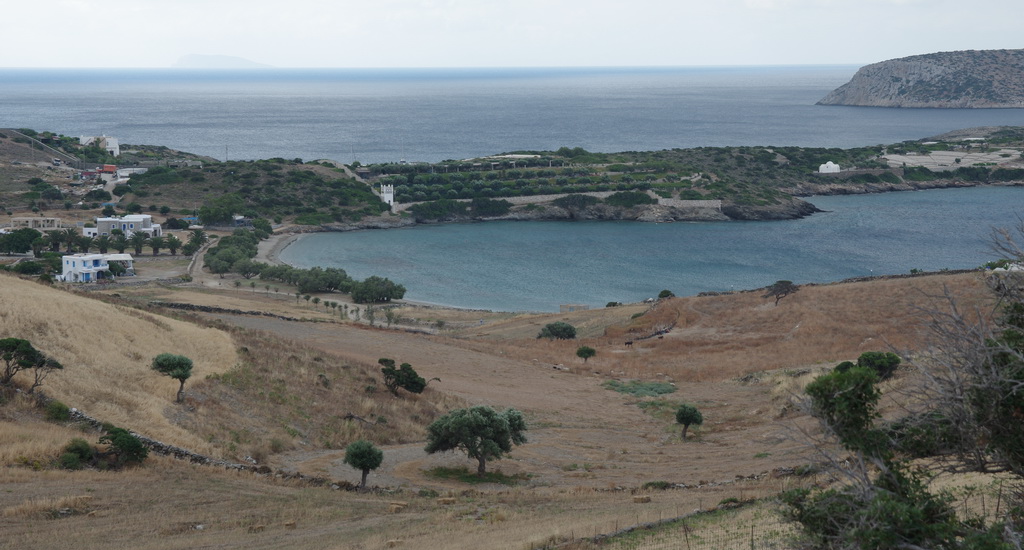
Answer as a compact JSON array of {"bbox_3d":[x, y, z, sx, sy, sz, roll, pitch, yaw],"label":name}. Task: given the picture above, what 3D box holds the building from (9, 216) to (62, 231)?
[{"bbox_3d":[-157.747,-16.989,705.000,16.070,4.010,9.000,0,6,-3],"label":"building"}]

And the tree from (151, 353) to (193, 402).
[{"bbox_3d":[-23.674,7.161,148.000,2.920,3.392,2.800,0,6,0],"label":"tree"}]

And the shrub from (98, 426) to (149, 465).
[{"bbox_3d":[-27.374,12.086,150.000,3.460,2.850,2.770,0,6,0],"label":"shrub"}]

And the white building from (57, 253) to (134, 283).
[{"bbox_3d":[-109.442,-2.017,560.000,19.020,6.560,11.500,-1,6,-6],"label":"white building"}]

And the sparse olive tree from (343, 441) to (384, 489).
[{"bbox_3d":[-8.246,10.594,119.000,2.236,2.617,2.200,0,6,0],"label":"sparse olive tree"}]

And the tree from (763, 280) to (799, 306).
[{"bbox_3d":[47.298,3.260,375.000,6.300,4.590,5.350,0,6,0],"label":"tree"}]

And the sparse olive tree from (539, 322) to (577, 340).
[{"bbox_3d":[8.231,10.219,385.000,6.870,3.260,5.840,0,6,0],"label":"sparse olive tree"}]

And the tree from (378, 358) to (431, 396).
[{"bbox_3d":[-8.294,7.984,165.000,4.108,2.930,3.100,0,6,0],"label":"tree"}]

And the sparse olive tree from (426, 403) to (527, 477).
[{"bbox_3d":[-2.150,9.967,128.000,6.103,4.119,6.000,0,6,0],"label":"sparse olive tree"}]

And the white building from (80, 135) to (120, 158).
[{"bbox_3d":[-170.527,-53.122,880.000,16.026,8.600,11.000,1,6,10],"label":"white building"}]

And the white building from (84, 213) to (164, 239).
[{"bbox_3d":[-122.853,-15.195,672.000,21.970,6.780,13.000,0,6,6],"label":"white building"}]

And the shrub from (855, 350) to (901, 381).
[{"bbox_3d":[34.433,8.598,200.000,4.090,3.020,3.480,0,6,0],"label":"shrub"}]

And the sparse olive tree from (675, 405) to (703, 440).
[{"bbox_3d":[15.587,12.940,188.000,2.460,3.030,2.330,0,6,0],"label":"sparse olive tree"}]

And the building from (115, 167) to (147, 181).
[{"bbox_3d":[-152.135,-40.330,850.000,12.326,4.300,7.000,1,6,10],"label":"building"}]

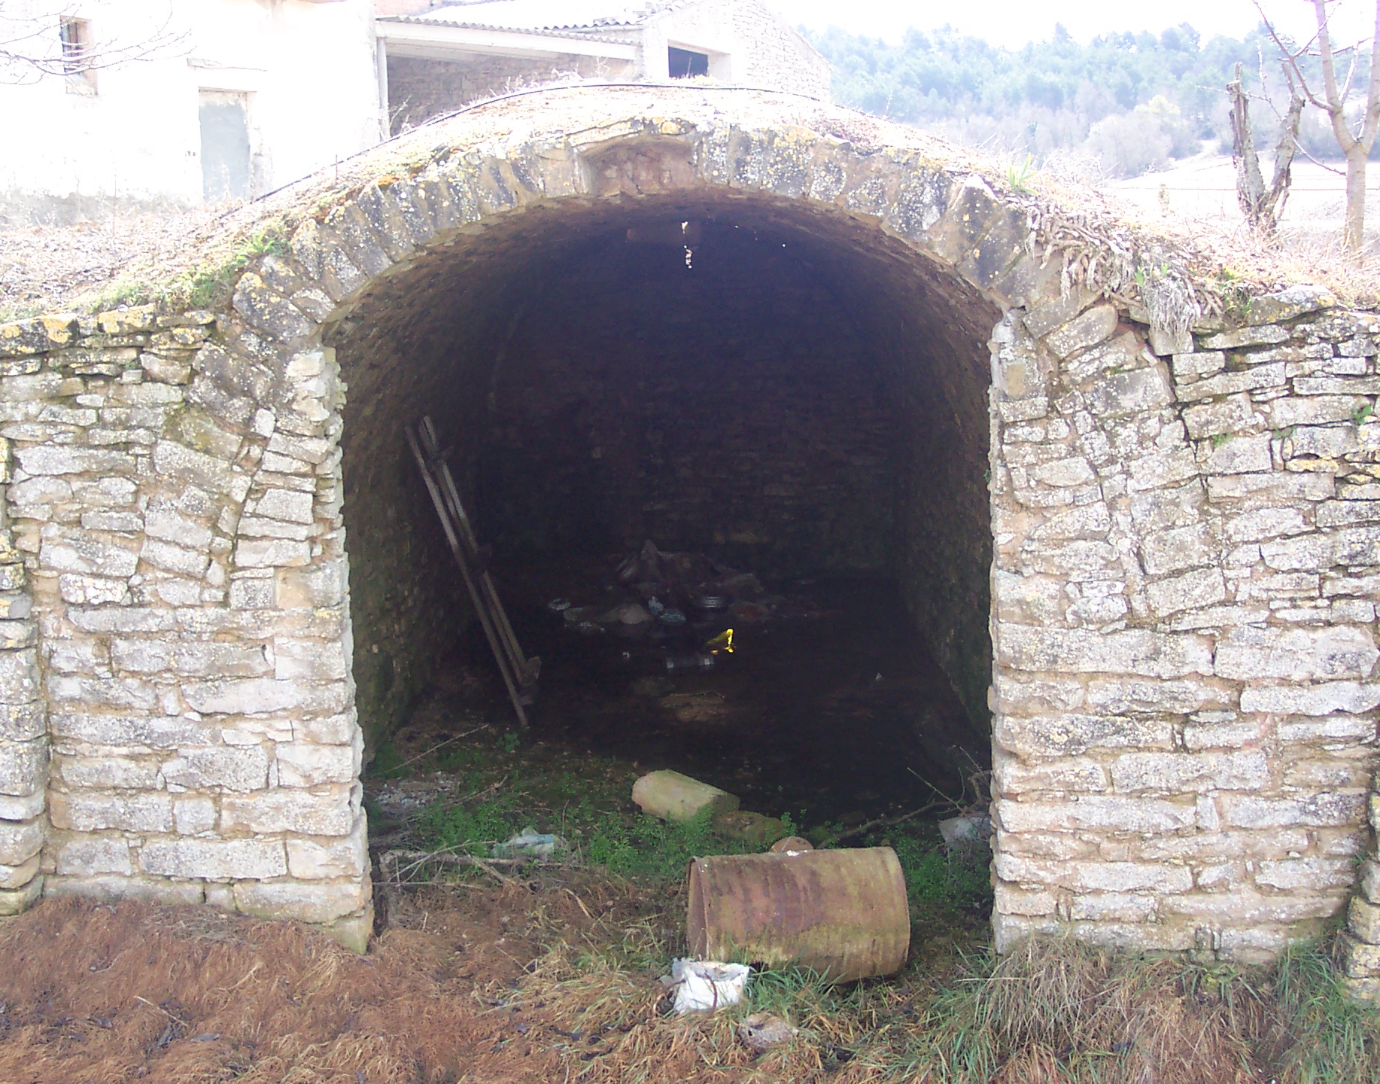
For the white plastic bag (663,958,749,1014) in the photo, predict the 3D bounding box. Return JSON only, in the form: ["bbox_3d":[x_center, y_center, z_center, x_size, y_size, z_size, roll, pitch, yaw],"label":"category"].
[{"bbox_3d":[0.067,1.862,7.200,0.340,0.170,0.210,-2,9,-10],"label":"white plastic bag"}]

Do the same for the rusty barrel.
[{"bbox_3d":[0.464,1.655,7.550,0.875,0.575,0.575,-2,9,-9],"label":"rusty barrel"}]

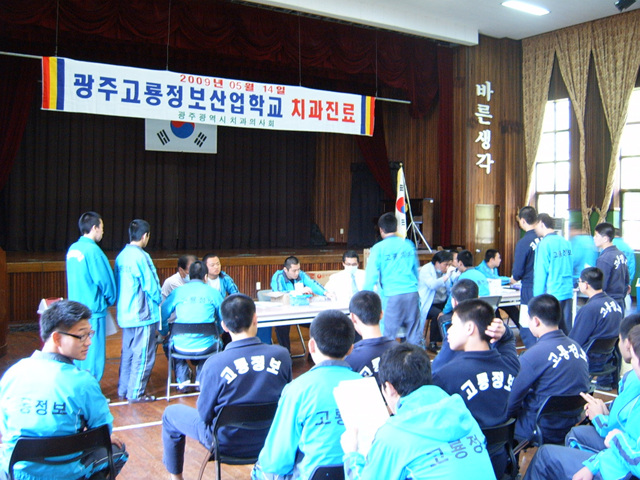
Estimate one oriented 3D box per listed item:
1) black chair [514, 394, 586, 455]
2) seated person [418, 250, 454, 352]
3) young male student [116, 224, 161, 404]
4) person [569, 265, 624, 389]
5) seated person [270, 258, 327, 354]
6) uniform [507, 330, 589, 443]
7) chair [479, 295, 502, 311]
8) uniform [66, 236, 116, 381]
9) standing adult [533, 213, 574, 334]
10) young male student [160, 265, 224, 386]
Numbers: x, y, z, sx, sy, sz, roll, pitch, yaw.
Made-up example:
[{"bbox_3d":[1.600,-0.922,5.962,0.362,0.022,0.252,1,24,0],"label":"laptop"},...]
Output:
[{"bbox_3d":[1.321,1.213,4.080,0.450,0.760,0.500,-1,2,-26],"label":"black chair"},{"bbox_3d":[1.503,0.779,8.750,0.680,1.280,0.520,1,2,25],"label":"seated person"},{"bbox_3d":[-1.724,0.648,6.500,0.500,1.710,0.370,2,3,43],"label":"young male student"},{"bbox_3d":[2.468,0.871,6.150,0.520,1.290,0.750,-1,2,-30],"label":"person"},{"bbox_3d":[-0.266,0.805,8.450,0.600,1.250,0.750,-1,3,-32],"label":"seated person"},{"bbox_3d":[1.270,1.024,4.300,0.540,0.920,0.680,-1,2,-31],"label":"uniform"},{"bbox_3d":[1.957,1.043,8.500,0.450,0.770,0.500,-2,3,-45],"label":"chair"},{"bbox_3d":[-2.154,0.620,6.450,0.360,1.770,0.500,-2,3,-44],"label":"uniform"},{"bbox_3d":[2.600,0.598,7.650,0.520,1.780,0.380,-1,2,-36],"label":"standing adult"},{"bbox_3d":[-1.248,0.848,6.750,0.600,1.290,0.750,-1,2,-14],"label":"young male student"}]

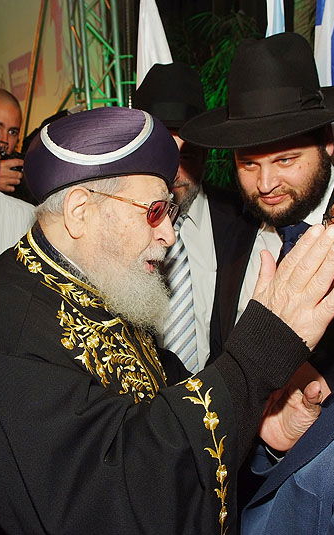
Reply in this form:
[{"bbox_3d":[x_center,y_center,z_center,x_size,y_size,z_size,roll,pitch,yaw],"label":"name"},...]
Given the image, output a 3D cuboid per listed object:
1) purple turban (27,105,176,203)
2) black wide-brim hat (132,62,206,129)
[{"bbox_3d":[-0.104,-0.178,0.900,0.240,0.140,0.225,0,15,20],"label":"purple turban"},{"bbox_3d":[0.008,-0.423,1.420,0.330,0.150,0.360,2,17,12],"label":"black wide-brim hat"}]

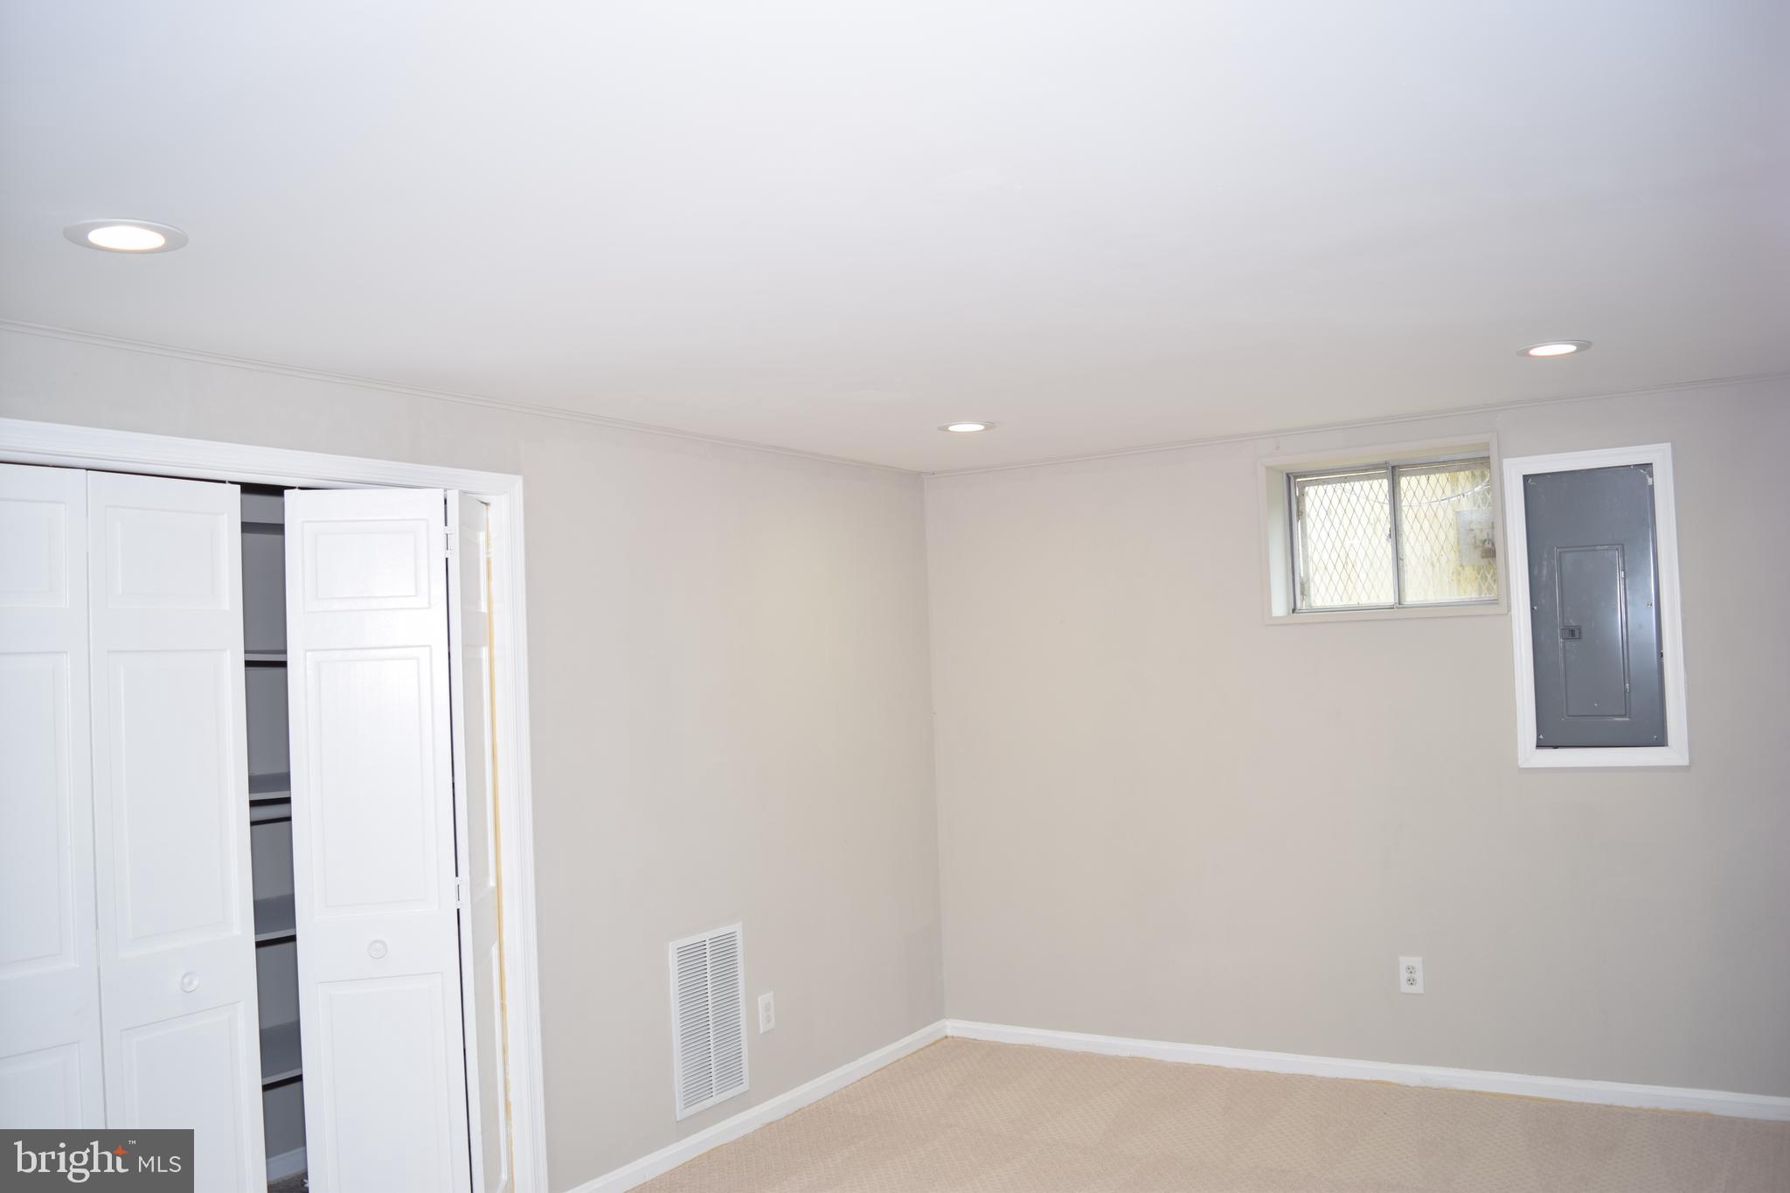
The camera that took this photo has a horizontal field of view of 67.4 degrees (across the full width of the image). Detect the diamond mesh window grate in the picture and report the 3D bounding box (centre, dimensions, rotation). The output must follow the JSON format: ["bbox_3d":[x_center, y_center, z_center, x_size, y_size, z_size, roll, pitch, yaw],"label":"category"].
[{"bbox_3d":[1.838,-0.219,4.931,0.734,0.508,0.050,-4,-3,28],"label":"diamond mesh window grate"}]

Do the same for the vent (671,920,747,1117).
[{"bbox_3d":[-0.581,1.353,4.298,0.020,0.544,0.337,-4,-3,35],"label":"vent"}]

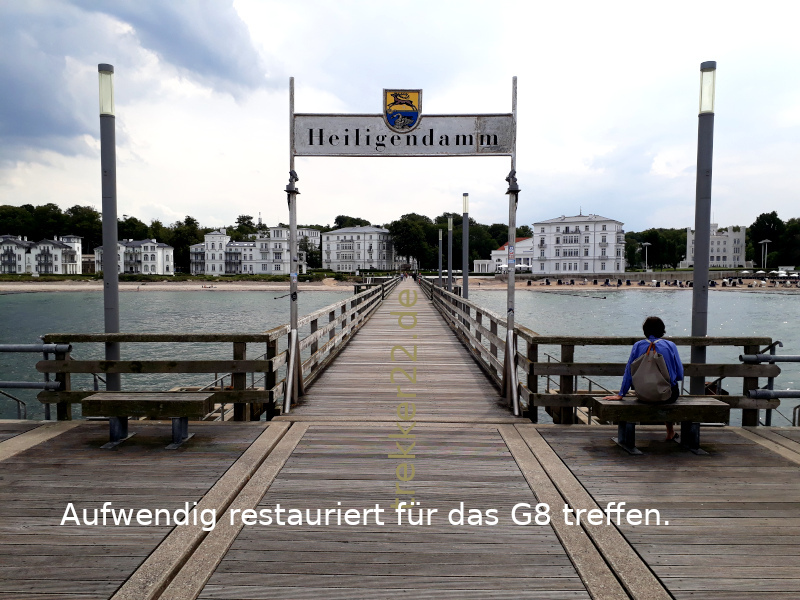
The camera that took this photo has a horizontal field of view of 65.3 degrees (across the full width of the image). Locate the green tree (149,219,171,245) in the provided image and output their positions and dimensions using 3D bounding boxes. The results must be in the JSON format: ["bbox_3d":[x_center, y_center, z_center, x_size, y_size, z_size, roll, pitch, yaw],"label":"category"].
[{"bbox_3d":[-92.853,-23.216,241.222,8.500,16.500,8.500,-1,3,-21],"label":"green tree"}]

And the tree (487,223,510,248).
[{"bbox_3d":[43.431,-22.913,274.240,11.500,21.800,11.500,0,3,0],"label":"tree"}]

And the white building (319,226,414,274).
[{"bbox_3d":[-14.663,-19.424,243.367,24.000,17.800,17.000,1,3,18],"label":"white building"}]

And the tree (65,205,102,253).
[{"bbox_3d":[-115.970,-22.493,229.212,14.500,25.000,14.500,0,3,0],"label":"tree"}]

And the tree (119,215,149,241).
[{"bbox_3d":[-101.309,-21.400,237.271,13.000,22.100,13.000,0,3,0],"label":"tree"}]

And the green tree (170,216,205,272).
[{"bbox_3d":[-80.683,-21.203,237.306,13.000,21.000,13.000,-1,3,-19],"label":"green tree"}]

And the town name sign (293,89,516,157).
[{"bbox_3d":[0.044,-2.210,7.790,2.770,0.840,0.070,0,3,1],"label":"town name sign"}]

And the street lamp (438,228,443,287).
[{"bbox_3d":[2.314,-1.932,35.349,0.170,4.120,0.170,0,3,1],"label":"street lamp"}]

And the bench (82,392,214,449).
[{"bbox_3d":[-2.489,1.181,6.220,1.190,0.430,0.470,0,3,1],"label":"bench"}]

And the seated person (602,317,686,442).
[{"bbox_3d":[2.338,0.788,6.100,0.750,1.260,0.700,0,3,1],"label":"seated person"}]

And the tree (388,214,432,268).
[{"bbox_3d":[4.291,-24.283,257.180,18.200,21.800,18.200,0,3,1],"label":"tree"}]

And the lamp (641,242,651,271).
[{"bbox_3d":[79.374,-13.886,201.575,3.200,9.350,3.200,1,3,21],"label":"lamp"}]

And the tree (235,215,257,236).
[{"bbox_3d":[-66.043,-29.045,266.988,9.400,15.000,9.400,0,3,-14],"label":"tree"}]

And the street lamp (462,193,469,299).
[{"bbox_3d":[1.986,-1.144,18.867,0.170,4.120,0.170,0,3,0],"label":"street lamp"}]

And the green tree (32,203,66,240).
[{"bbox_3d":[-128.409,-22.857,229.196,13.000,25.800,13.000,0,3,0],"label":"green tree"}]

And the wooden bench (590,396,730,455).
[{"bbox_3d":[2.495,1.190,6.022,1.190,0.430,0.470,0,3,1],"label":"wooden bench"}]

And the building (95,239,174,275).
[{"bbox_3d":[-89.946,-14.672,210.550,23.000,12.200,12.500,0,3,-5],"label":"building"}]

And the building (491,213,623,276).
[{"bbox_3d":[54.751,-18.893,217.646,42.000,19.500,19.000,1,3,28],"label":"building"}]

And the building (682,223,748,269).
[{"bbox_3d":[134.704,-22.864,267.237,25.500,18.900,19.000,1,3,23],"label":"building"}]

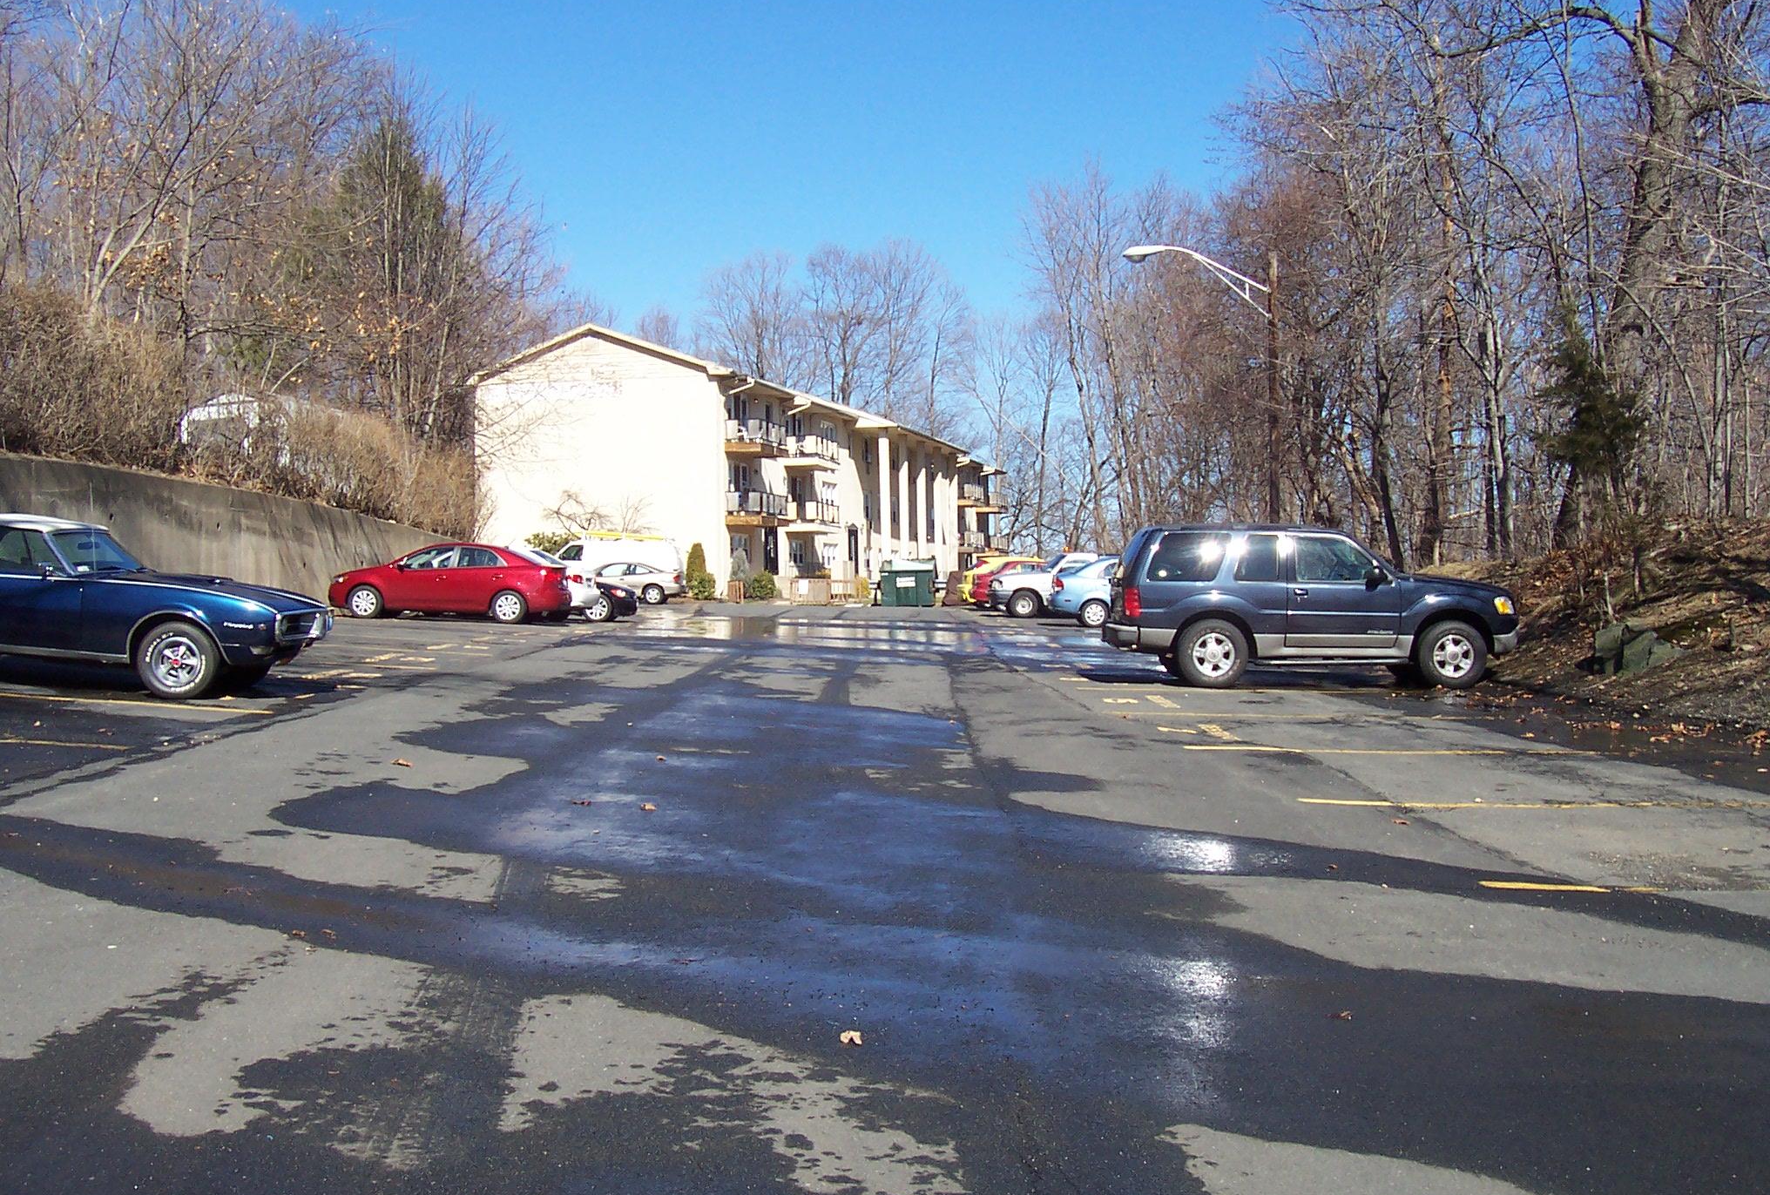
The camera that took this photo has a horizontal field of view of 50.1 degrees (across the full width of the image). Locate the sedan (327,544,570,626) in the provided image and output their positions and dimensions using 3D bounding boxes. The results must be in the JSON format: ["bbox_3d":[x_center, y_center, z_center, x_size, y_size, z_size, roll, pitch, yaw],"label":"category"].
[{"bbox_3d":[-8.270,-0.300,36.150,4.530,1.460,1.780,2,0,1],"label":"sedan"}]

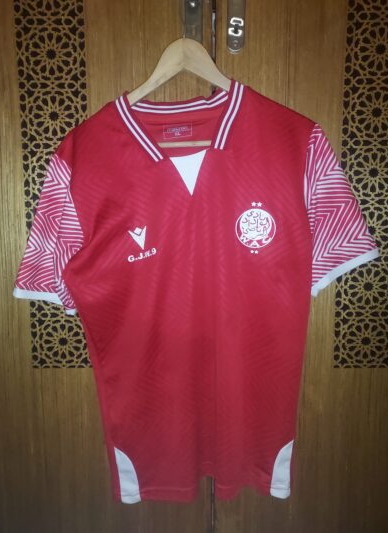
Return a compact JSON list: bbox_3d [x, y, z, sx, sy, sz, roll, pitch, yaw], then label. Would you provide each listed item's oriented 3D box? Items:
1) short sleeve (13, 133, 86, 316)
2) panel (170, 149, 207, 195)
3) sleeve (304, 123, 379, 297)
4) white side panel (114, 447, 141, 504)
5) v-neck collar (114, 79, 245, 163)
[{"bbox_3d":[-0.276,-0.076,0.701,0.122,0.315,0.085,0,6,5],"label":"short sleeve"},{"bbox_3d":[-0.010,-0.166,0.644,0.061,0.078,0.012,0,6,5],"label":"panel"},{"bbox_3d":[0.262,-0.101,0.658,0.122,0.300,0.085,0,6,5],"label":"sleeve"},{"bbox_3d":[-0.130,0.408,0.725,0.045,0.099,0.025,0,6,5],"label":"white side panel"},{"bbox_3d":[-0.026,-0.262,0.662,0.230,0.135,0.100,0,6,5],"label":"v-neck collar"}]

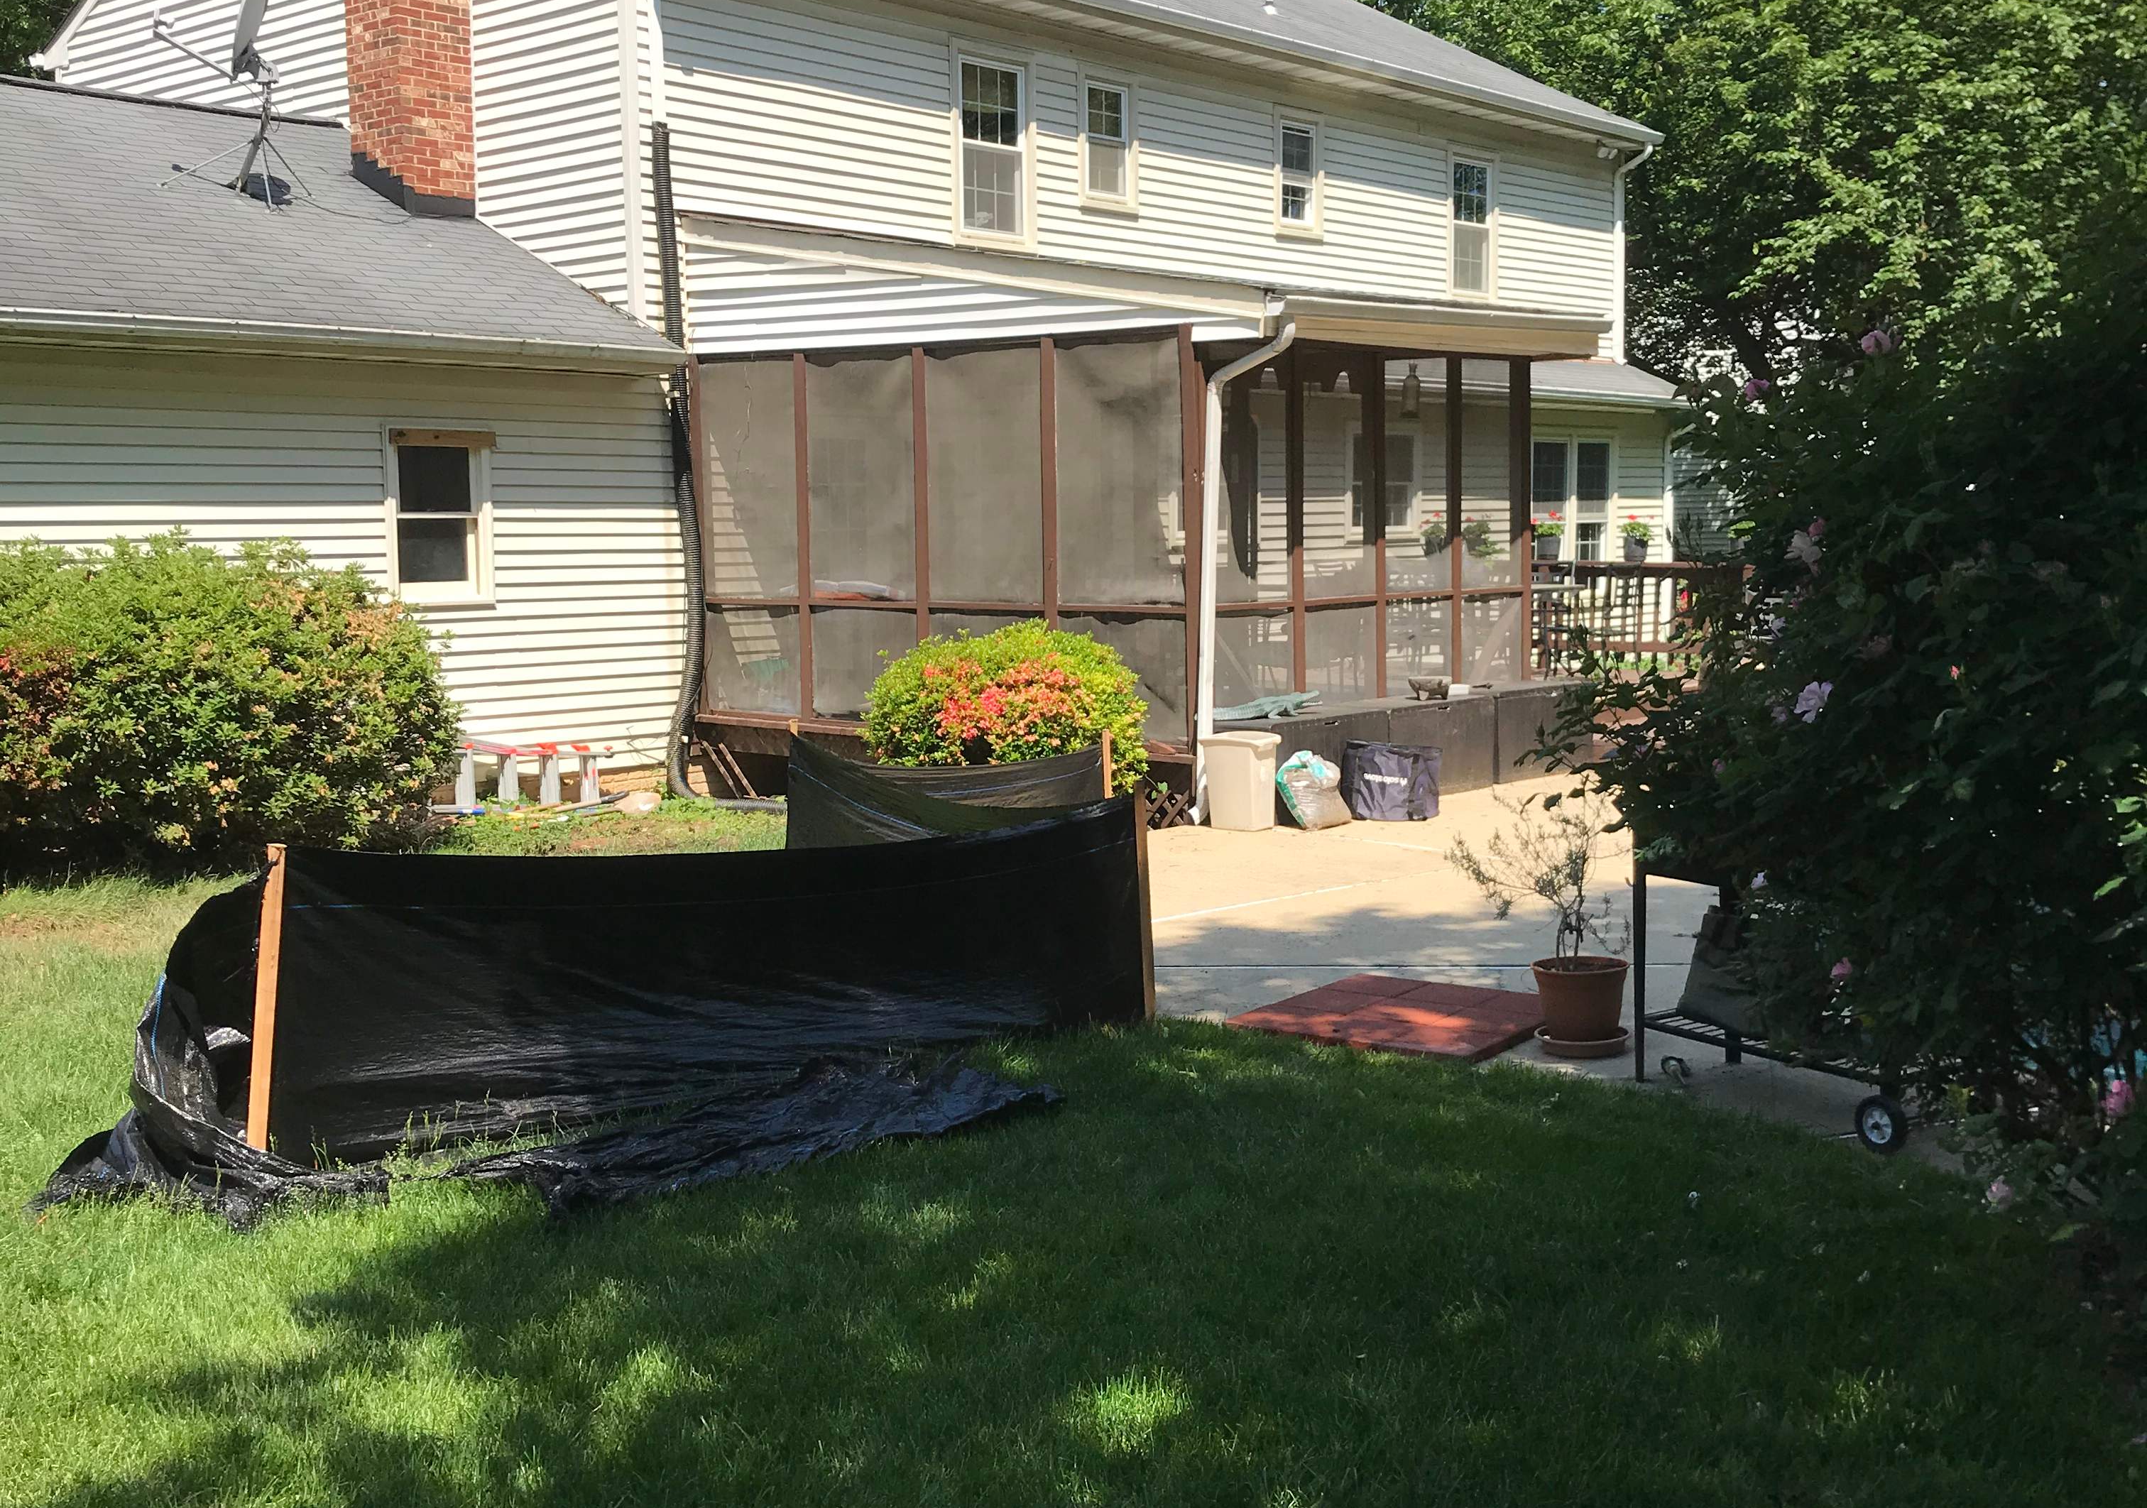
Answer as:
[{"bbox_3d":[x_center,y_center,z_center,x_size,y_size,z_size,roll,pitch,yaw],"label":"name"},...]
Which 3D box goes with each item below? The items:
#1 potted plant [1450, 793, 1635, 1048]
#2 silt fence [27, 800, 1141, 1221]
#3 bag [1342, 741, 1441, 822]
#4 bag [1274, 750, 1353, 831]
[{"bbox_3d":[1.462,0.522,7.261,0.560,0.820,0.520,0,6,0],"label":"potted plant"},{"bbox_3d":[-0.981,0.618,6.465,3.460,0.790,1.300,-4,7,-33],"label":"silt fence"},{"bbox_3d":[1.802,0.155,13.090,0.520,0.440,0.420,0,6,1],"label":"bag"},{"bbox_3d":[1.310,0.202,12.676,0.250,0.420,0.420,4,7,41],"label":"bag"}]

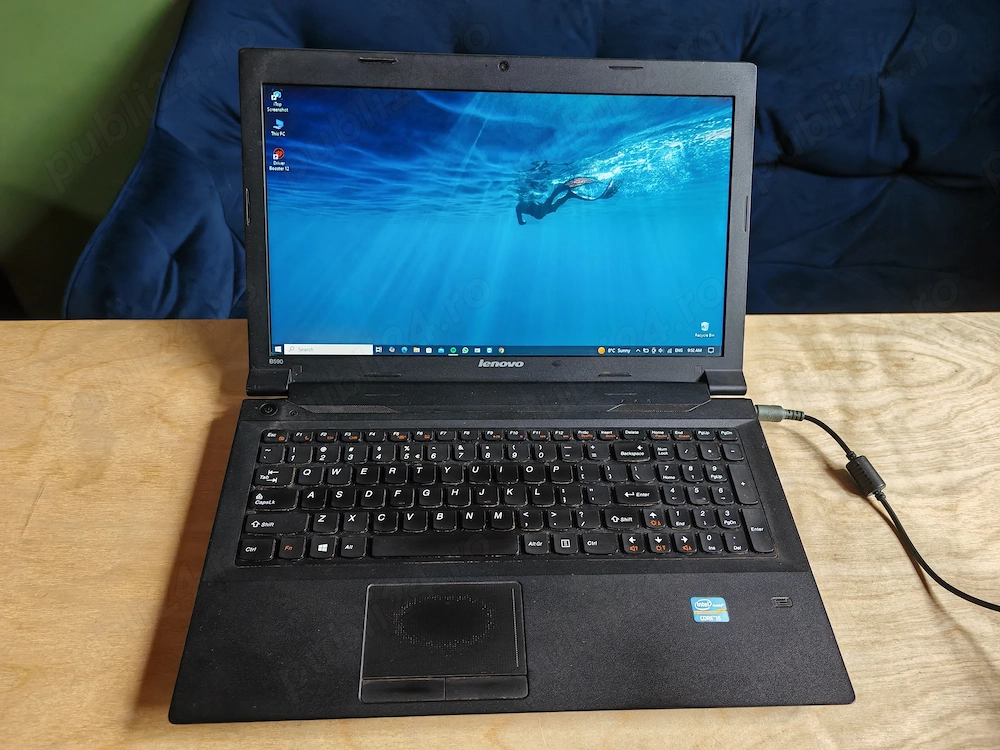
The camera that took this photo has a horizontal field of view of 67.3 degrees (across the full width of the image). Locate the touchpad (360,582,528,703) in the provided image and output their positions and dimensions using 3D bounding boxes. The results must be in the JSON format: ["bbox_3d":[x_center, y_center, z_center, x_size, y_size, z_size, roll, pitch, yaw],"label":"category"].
[{"bbox_3d":[-0.032,0.153,0.435,0.094,0.003,0.070,0,48,-4],"label":"touchpad"}]

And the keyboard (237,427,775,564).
[{"bbox_3d":[0.005,0.078,0.506,0.339,0.007,0.101,0,48,-4],"label":"keyboard"}]

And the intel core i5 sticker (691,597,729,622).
[{"bbox_3d":[0.128,0.143,0.456,0.021,0.001,0.016,1,48,-3],"label":"intel core i5 sticker"}]

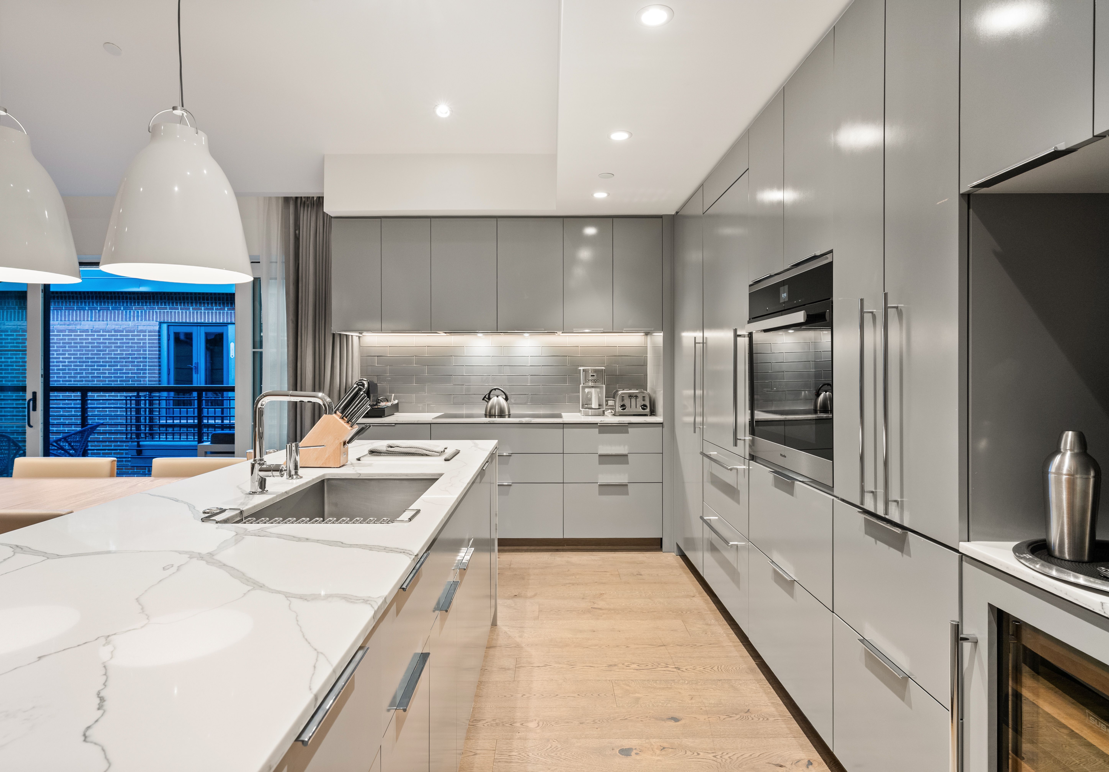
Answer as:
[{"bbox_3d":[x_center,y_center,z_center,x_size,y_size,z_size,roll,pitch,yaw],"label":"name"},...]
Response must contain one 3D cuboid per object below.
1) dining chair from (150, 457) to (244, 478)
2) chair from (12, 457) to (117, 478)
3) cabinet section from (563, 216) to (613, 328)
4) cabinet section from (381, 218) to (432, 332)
[{"bbox_3d":[-1.879,0.784,2.870,0.520,0.800,0.560,0,1,-1],"label":"dining chair"},{"bbox_3d":[-2.490,0.783,2.730,0.530,0.825,0.540,0,1,0],"label":"chair"},{"bbox_3d":[0.228,-0.770,4.265,0.342,0.779,0.570,0,1,0],"label":"cabinet section"},{"bbox_3d":[-1.022,-0.770,4.265,0.342,0.779,0.570,0,1,0],"label":"cabinet section"}]

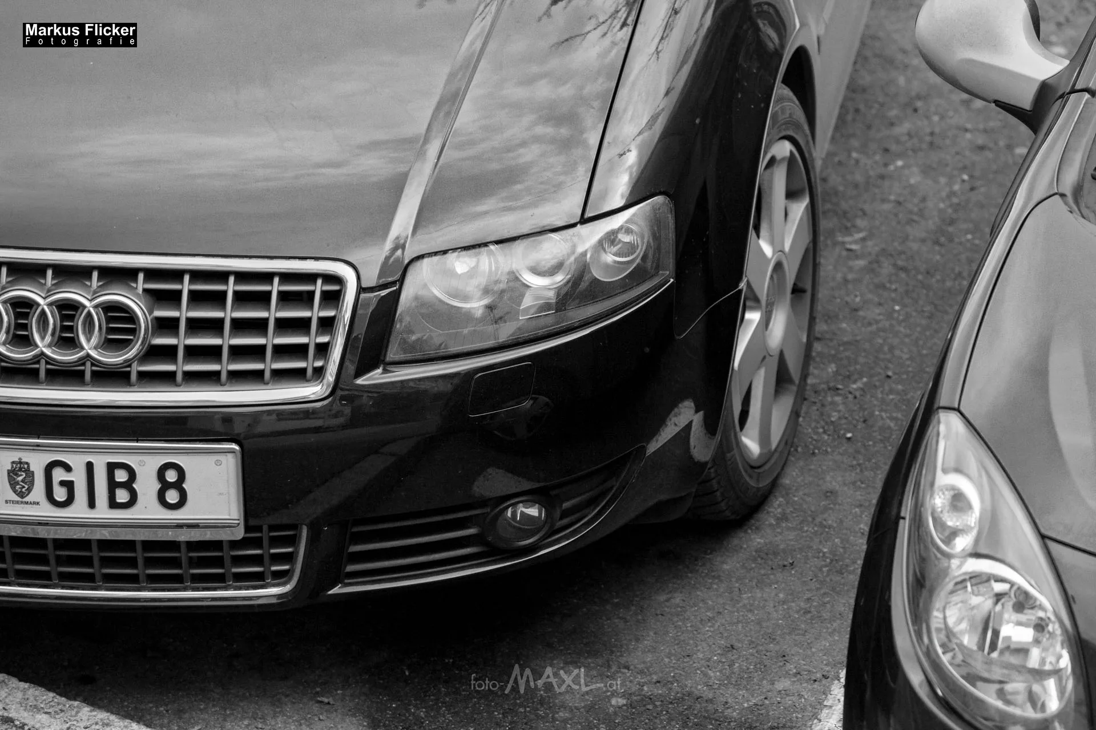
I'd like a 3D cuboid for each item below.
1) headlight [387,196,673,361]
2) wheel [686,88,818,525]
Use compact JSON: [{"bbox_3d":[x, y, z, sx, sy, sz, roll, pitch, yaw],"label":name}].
[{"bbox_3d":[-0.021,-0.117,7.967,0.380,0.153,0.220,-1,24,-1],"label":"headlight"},{"bbox_3d":[0.207,-0.102,8.699,0.228,0.638,0.643,5,25,16],"label":"wheel"}]

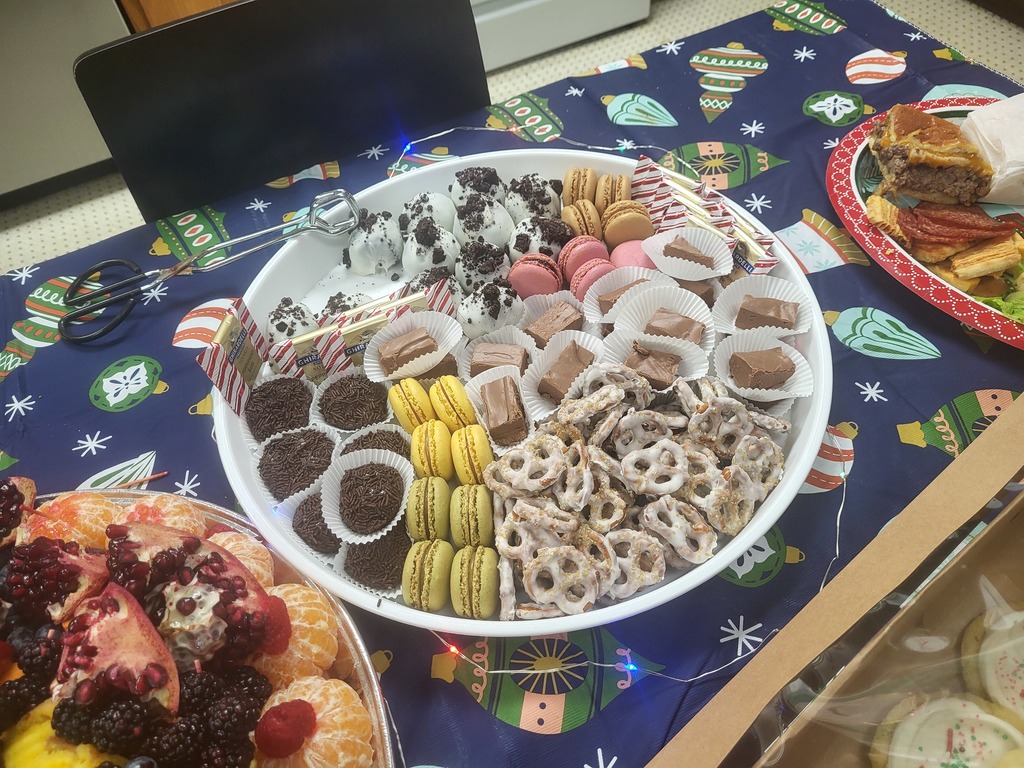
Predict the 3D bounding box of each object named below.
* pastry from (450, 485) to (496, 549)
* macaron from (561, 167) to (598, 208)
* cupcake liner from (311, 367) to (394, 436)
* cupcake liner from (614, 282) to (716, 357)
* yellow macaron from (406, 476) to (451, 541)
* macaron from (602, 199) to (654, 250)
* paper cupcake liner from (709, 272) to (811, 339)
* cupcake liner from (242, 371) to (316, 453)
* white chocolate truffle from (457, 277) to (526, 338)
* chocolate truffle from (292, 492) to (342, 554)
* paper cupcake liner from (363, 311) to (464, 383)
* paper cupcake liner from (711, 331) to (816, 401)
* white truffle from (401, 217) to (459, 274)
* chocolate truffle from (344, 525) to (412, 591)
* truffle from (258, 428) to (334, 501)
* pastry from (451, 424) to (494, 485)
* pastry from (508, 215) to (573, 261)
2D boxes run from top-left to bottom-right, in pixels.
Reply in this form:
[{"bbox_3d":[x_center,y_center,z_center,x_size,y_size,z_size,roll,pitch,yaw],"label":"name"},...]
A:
[{"bbox_3d":[-0.022,0.077,0.438,0.025,0.040,0.040,-5,52,2],"label":"pastry"},{"bbox_3d":[0.056,-0.161,0.639,0.027,0.041,0.041,-4,90,6],"label":"macaron"},{"bbox_3d":[-0.107,0.017,0.526,0.057,0.026,0.057,-7,53,0],"label":"cupcake liner"},{"bbox_3d":[0.103,-0.036,0.521,0.071,0.027,0.061,-3,58,3],"label":"cupcake liner"},{"bbox_3d":[-0.049,0.073,0.443,0.025,0.040,0.040,-5,52,2],"label":"yellow macaron"},{"bbox_3d":[0.091,-0.122,0.600,0.041,0.041,0.026,-18,45,-8],"label":"macaron"},{"bbox_3d":[0.168,-0.052,0.518,0.070,0.026,0.057,14,55,16],"label":"paper cupcake liner"},{"bbox_3d":[-0.162,0.020,0.533,0.054,0.027,0.054,-8,52,0],"label":"cupcake liner"},{"bbox_3d":[-0.014,-0.053,0.537,0.046,0.040,0.046,-8,52,-1],"label":"white chocolate truffle"},{"bbox_3d":[-0.120,0.091,0.500,0.043,0.036,0.043,-5,60,-3],"label":"chocolate truffle"},{"bbox_3d":[-0.066,-0.022,0.527,0.074,0.027,0.047,-33,61,-15],"label":"paper cupcake liner"},{"bbox_3d":[0.172,-0.008,0.527,0.066,0.025,0.058,-8,55,1],"label":"paper cupcake liner"},{"bbox_3d":[-0.065,-0.109,0.611,0.044,0.042,0.044,-8,52,0],"label":"white truffle"},{"bbox_3d":[-0.079,0.102,0.454,0.042,0.036,0.042,-7,53,0],"label":"chocolate truffle"},{"bbox_3d":[-0.139,0.052,0.497,0.046,0.037,0.044,-3,53,3],"label":"truffle"},{"bbox_3d":[-0.024,0.044,0.463,0.025,0.040,0.040,-12,52,-4],"label":"pastry"},{"bbox_3d":[0.024,-0.118,0.638,0.050,0.045,0.050,-7,53,0],"label":"pastry"}]

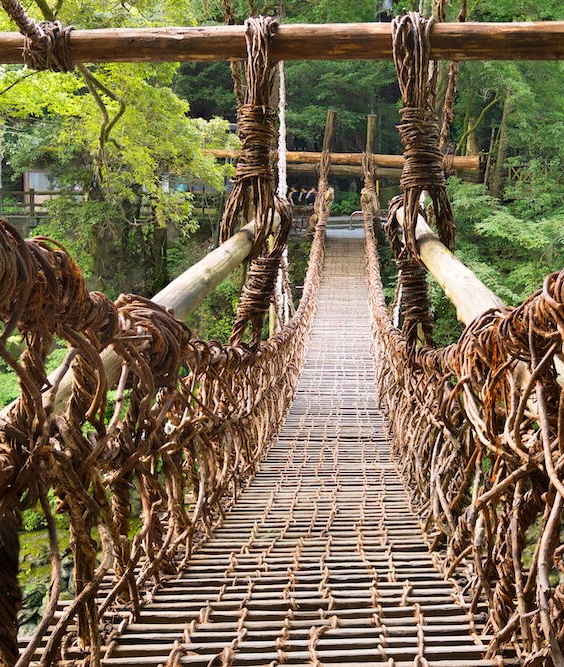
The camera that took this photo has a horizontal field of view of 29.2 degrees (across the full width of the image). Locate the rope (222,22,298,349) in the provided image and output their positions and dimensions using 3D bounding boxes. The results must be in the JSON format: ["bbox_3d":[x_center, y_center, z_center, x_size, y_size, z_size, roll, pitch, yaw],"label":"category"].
[{"bbox_3d":[-0.212,-1.470,10.800,0.679,3.189,0.550,0,7,4],"label":"rope"}]

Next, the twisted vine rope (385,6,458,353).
[{"bbox_3d":[1.352,-1.475,10.700,0.625,3.197,0.550,0,7,4],"label":"twisted vine rope"}]

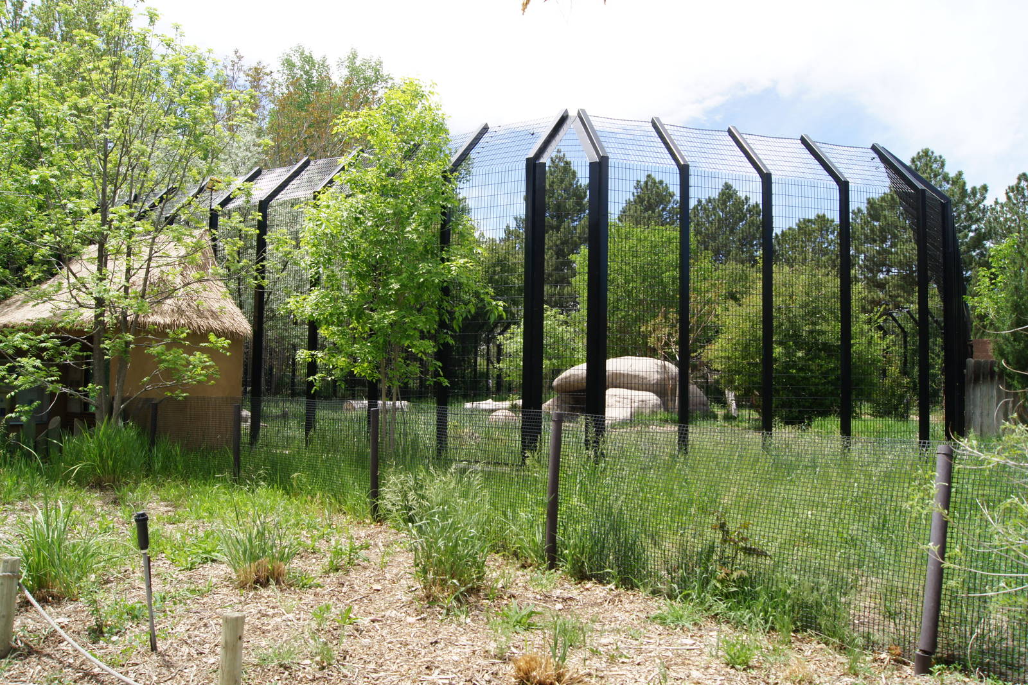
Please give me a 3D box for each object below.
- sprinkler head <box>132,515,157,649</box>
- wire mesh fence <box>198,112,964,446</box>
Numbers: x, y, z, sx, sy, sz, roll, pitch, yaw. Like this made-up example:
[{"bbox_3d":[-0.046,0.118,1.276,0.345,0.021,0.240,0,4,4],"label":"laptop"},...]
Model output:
[{"bbox_3d":[-1.778,1.161,3.740,0.068,0.668,0.068,-6,-3,0],"label":"sprinkler head"},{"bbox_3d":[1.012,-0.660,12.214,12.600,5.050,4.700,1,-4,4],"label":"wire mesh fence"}]

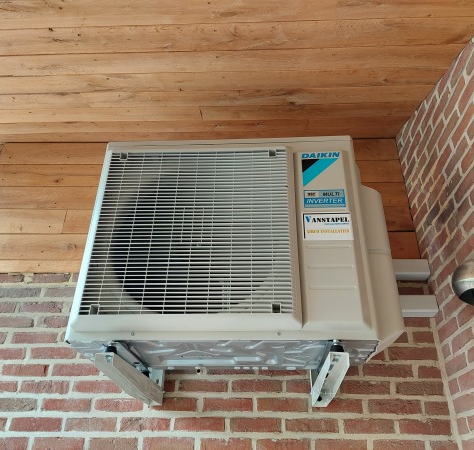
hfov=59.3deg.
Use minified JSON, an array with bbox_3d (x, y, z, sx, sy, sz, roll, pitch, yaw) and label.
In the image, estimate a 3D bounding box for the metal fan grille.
[{"bbox_3d":[-0.138,0.003,1.313,0.603,0.585,0.040,-1,-30,3],"label":"metal fan grille"}]

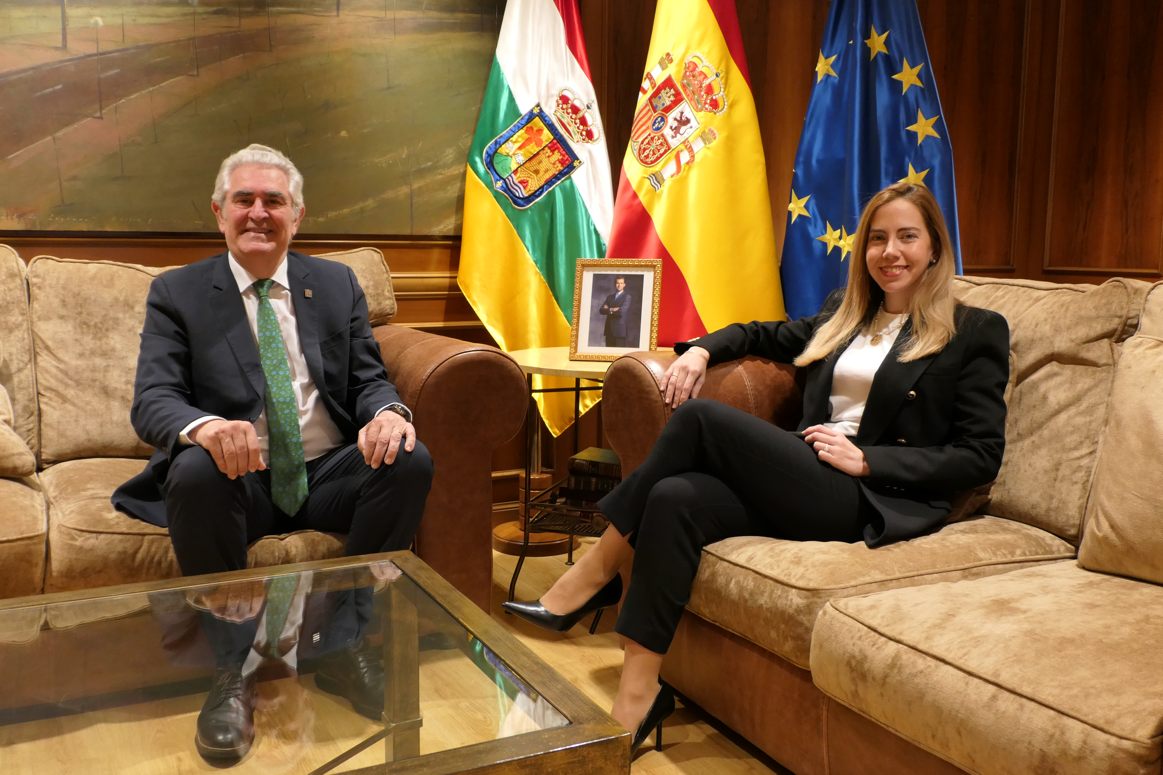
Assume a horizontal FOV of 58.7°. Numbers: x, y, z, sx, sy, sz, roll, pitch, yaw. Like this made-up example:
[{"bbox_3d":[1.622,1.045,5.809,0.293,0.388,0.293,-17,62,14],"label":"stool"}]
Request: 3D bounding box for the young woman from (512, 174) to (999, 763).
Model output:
[{"bbox_3d":[0.384,0.141,2.044,0.940,1.120,0.620,-6,9,-40],"label":"young woman"}]

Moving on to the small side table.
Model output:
[{"bbox_3d":[0.098,0.255,2.920,0.700,0.670,0.700,3,8,19],"label":"small side table"}]

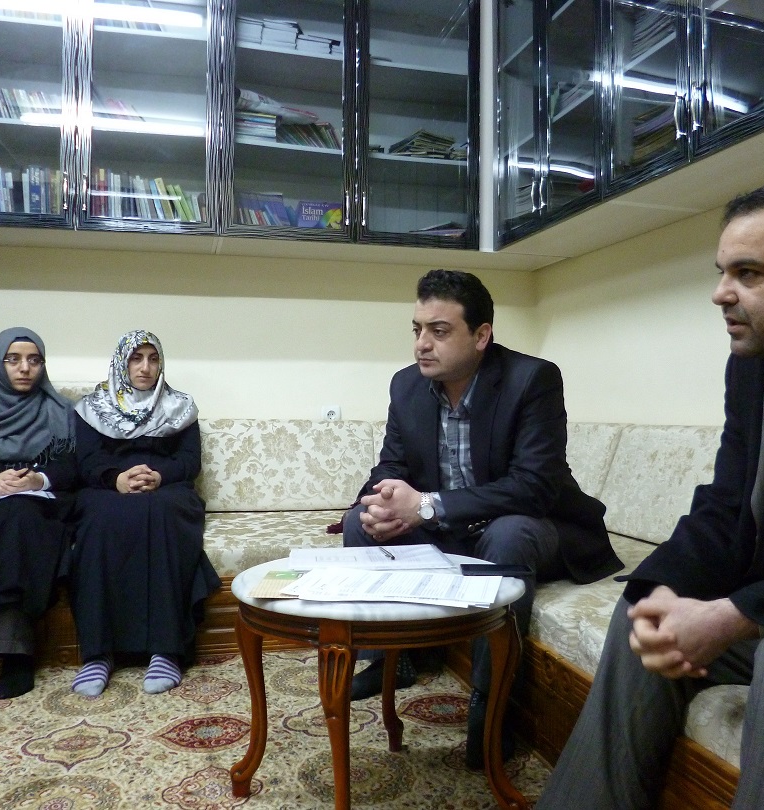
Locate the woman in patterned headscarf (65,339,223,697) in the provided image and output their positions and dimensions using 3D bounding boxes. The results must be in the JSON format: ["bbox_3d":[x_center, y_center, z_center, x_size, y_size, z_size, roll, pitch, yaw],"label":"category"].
[{"bbox_3d":[-0.800,0.285,2.530,0.490,1.100,0.770,0,0,-15],"label":"woman in patterned headscarf"}]

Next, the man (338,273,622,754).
[{"bbox_3d":[0.300,0.230,2.050,0.590,1.170,0.700,1,0,45],"label":"man"}]

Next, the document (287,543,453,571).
[{"bbox_3d":[-0.030,0.321,1.575,0.318,0.010,0.222,0,0,-7],"label":"document"}]

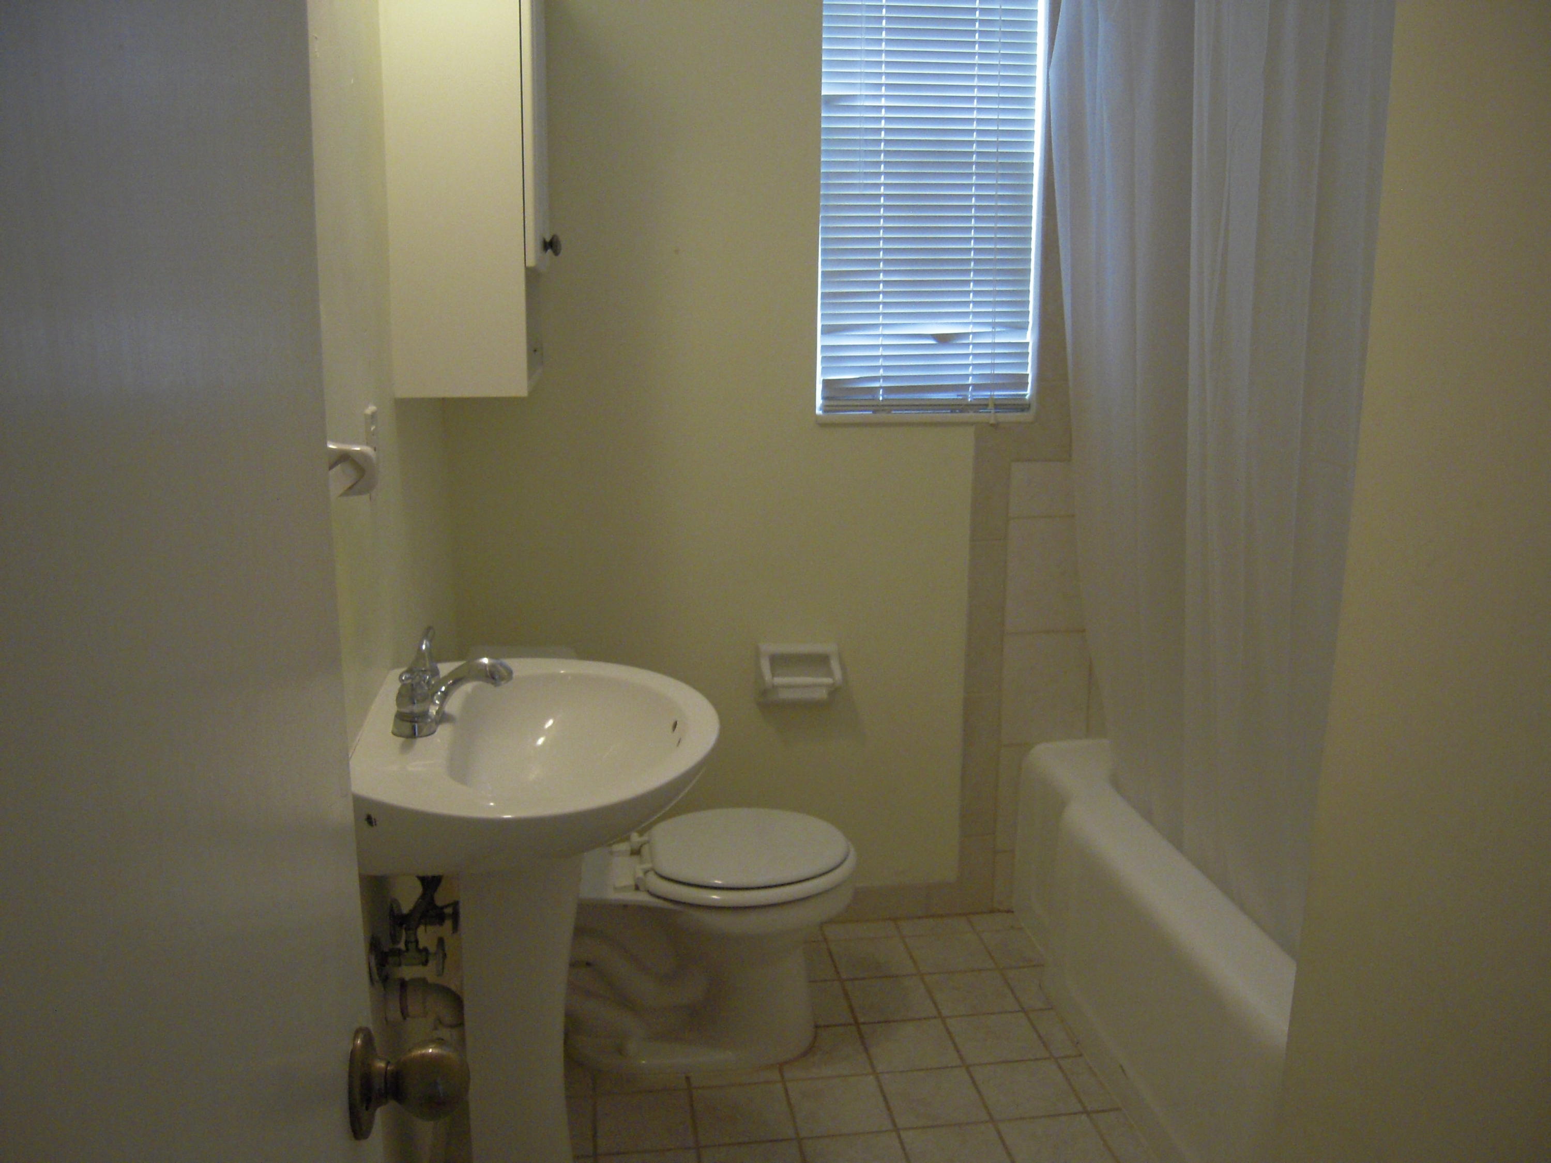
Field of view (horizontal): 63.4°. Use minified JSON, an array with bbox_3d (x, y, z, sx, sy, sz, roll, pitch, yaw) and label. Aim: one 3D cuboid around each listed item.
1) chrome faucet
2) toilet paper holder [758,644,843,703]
[{"bbox_3d":[-0.403,0.127,1.583,0.145,0.092,0.233,-2,11,-7],"label":"chrome faucet"},{"bbox_3d":[0.054,0.201,2.624,0.171,0.125,0.082,-2,11,-7],"label":"toilet paper holder"}]

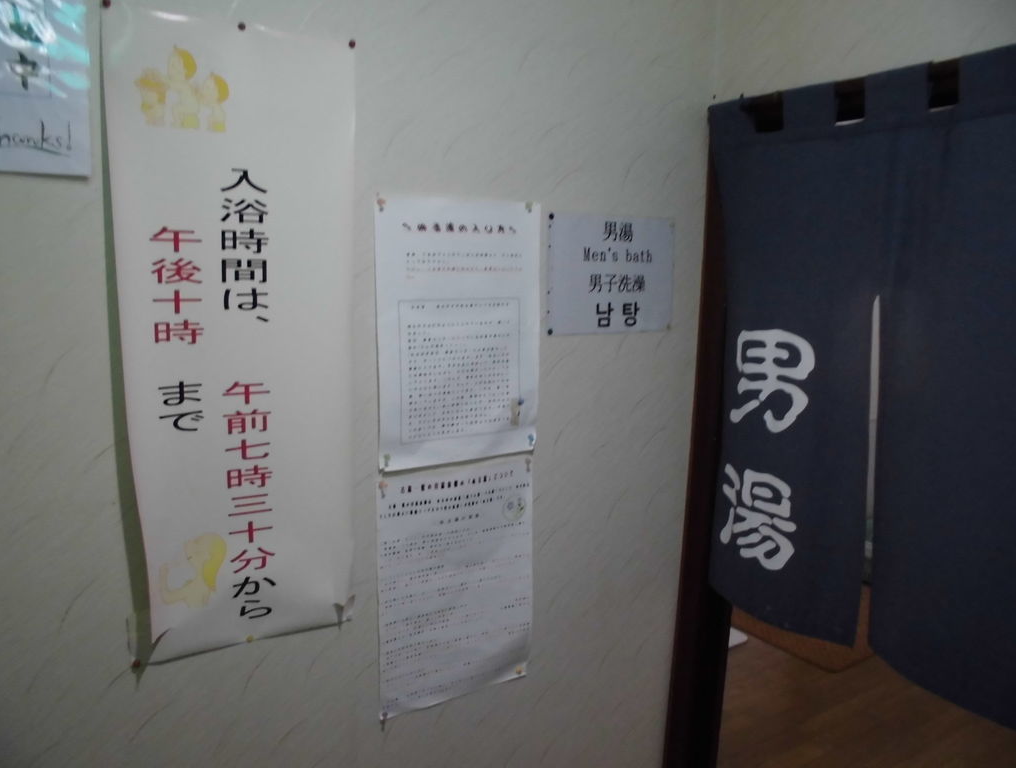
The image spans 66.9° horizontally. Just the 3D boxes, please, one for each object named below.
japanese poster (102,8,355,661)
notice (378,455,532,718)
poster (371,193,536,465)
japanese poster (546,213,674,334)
[{"bbox_3d":[-0.364,-0.041,1.071,0.318,0.870,0.020,-4,12,-31],"label":"japanese poster"},{"bbox_3d":[-0.082,0.347,1.326,0.295,0.424,0.010,-4,12,-31],"label":"notice"},{"bbox_3d":[-0.073,-0.077,1.249,0.295,0.422,0.010,-4,12,-31],"label":"poster"},{"bbox_3d":[0.193,-0.196,1.388,0.290,0.211,0.010,-4,12,-31],"label":"japanese poster"}]

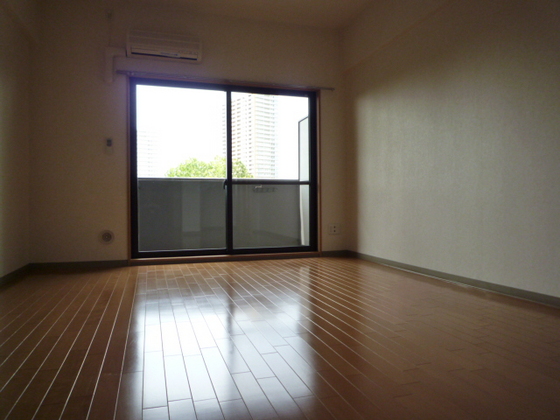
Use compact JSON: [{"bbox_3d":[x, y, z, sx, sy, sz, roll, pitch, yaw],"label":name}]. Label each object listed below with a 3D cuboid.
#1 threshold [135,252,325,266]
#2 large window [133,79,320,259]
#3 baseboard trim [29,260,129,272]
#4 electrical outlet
[{"bbox_3d":[-0.524,0.525,4.433,2.111,0.076,0.080,-1,1,-18],"label":"threshold"},{"bbox_3d":[-0.542,-0.433,4.440,2.046,1.848,0.080,-1,1,-18],"label":"large window"},{"bbox_3d":[-1.942,0.541,3.945,0.880,0.077,0.015,-1,1,-18],"label":"baseboard trim"},{"bbox_3d":[0.652,0.227,4.783,0.134,0.126,0.012,-1,1,-18],"label":"electrical outlet"}]

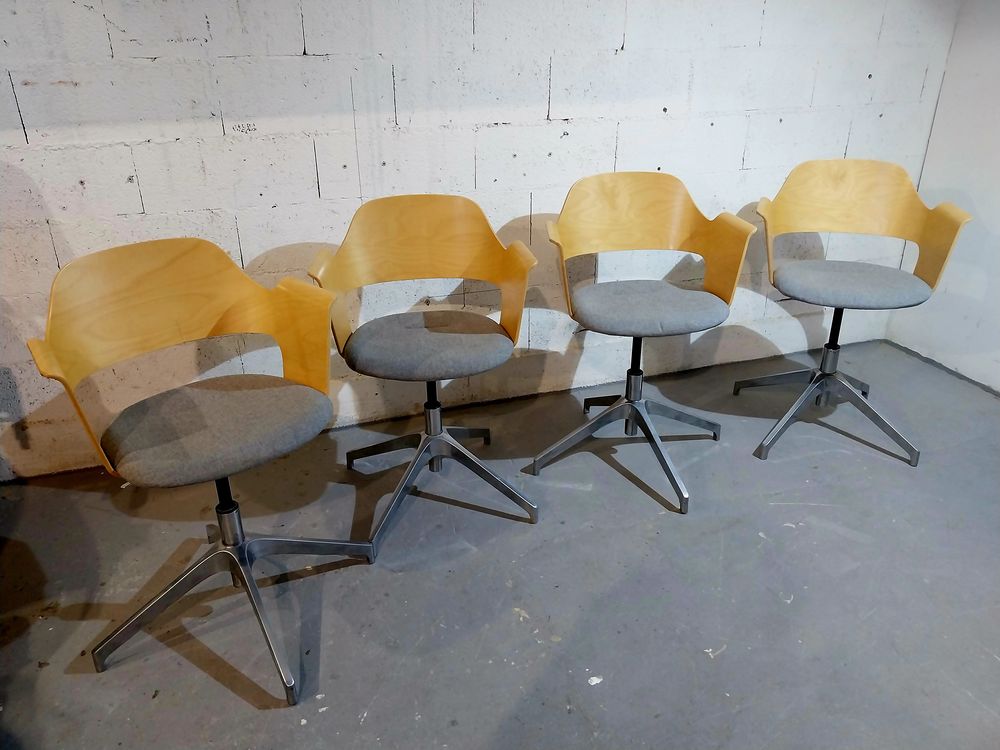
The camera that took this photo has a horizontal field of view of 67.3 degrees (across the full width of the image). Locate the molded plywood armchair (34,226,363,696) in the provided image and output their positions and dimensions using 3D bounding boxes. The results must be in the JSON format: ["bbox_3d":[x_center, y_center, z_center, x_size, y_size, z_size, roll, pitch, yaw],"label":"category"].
[{"bbox_3d":[-0.620,0.180,1.645,0.675,0.880,0.675,-23,32,-38],"label":"molded plywood armchair"}]

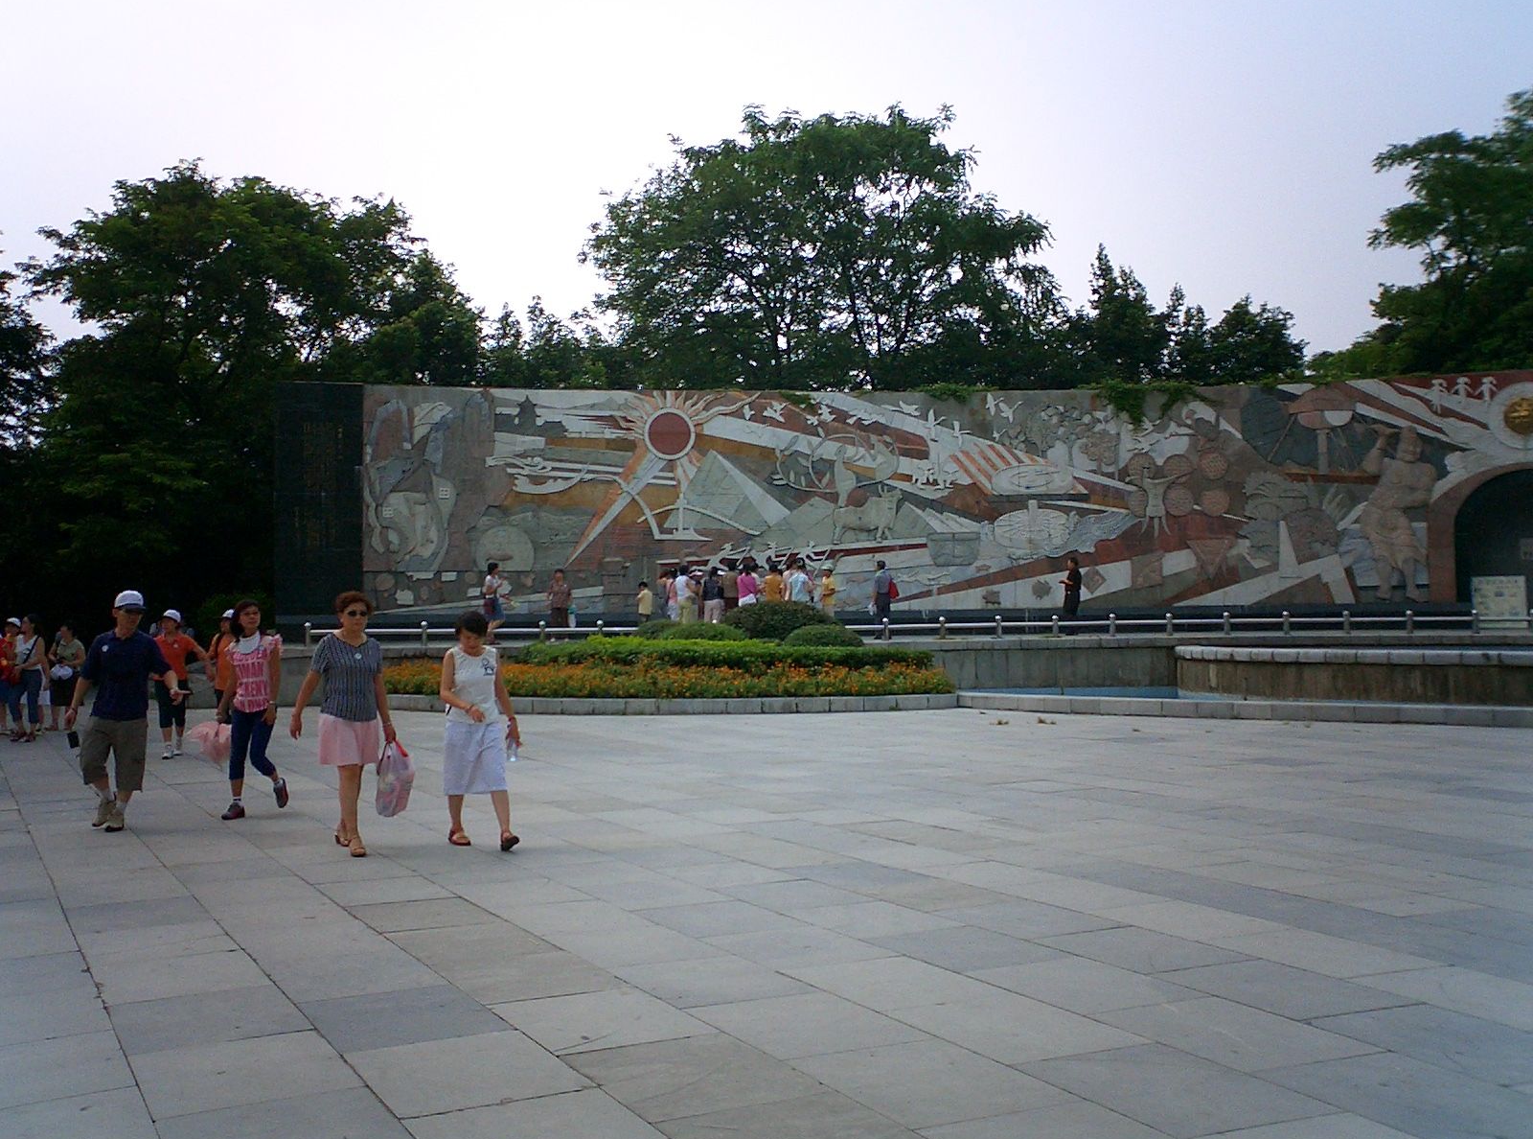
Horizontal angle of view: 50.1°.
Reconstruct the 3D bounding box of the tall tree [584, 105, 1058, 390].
[{"bbox_3d":[1.492,-5.549,48.240,13.860,16.080,13.000,-1,-2,0],"label":"tall tree"}]

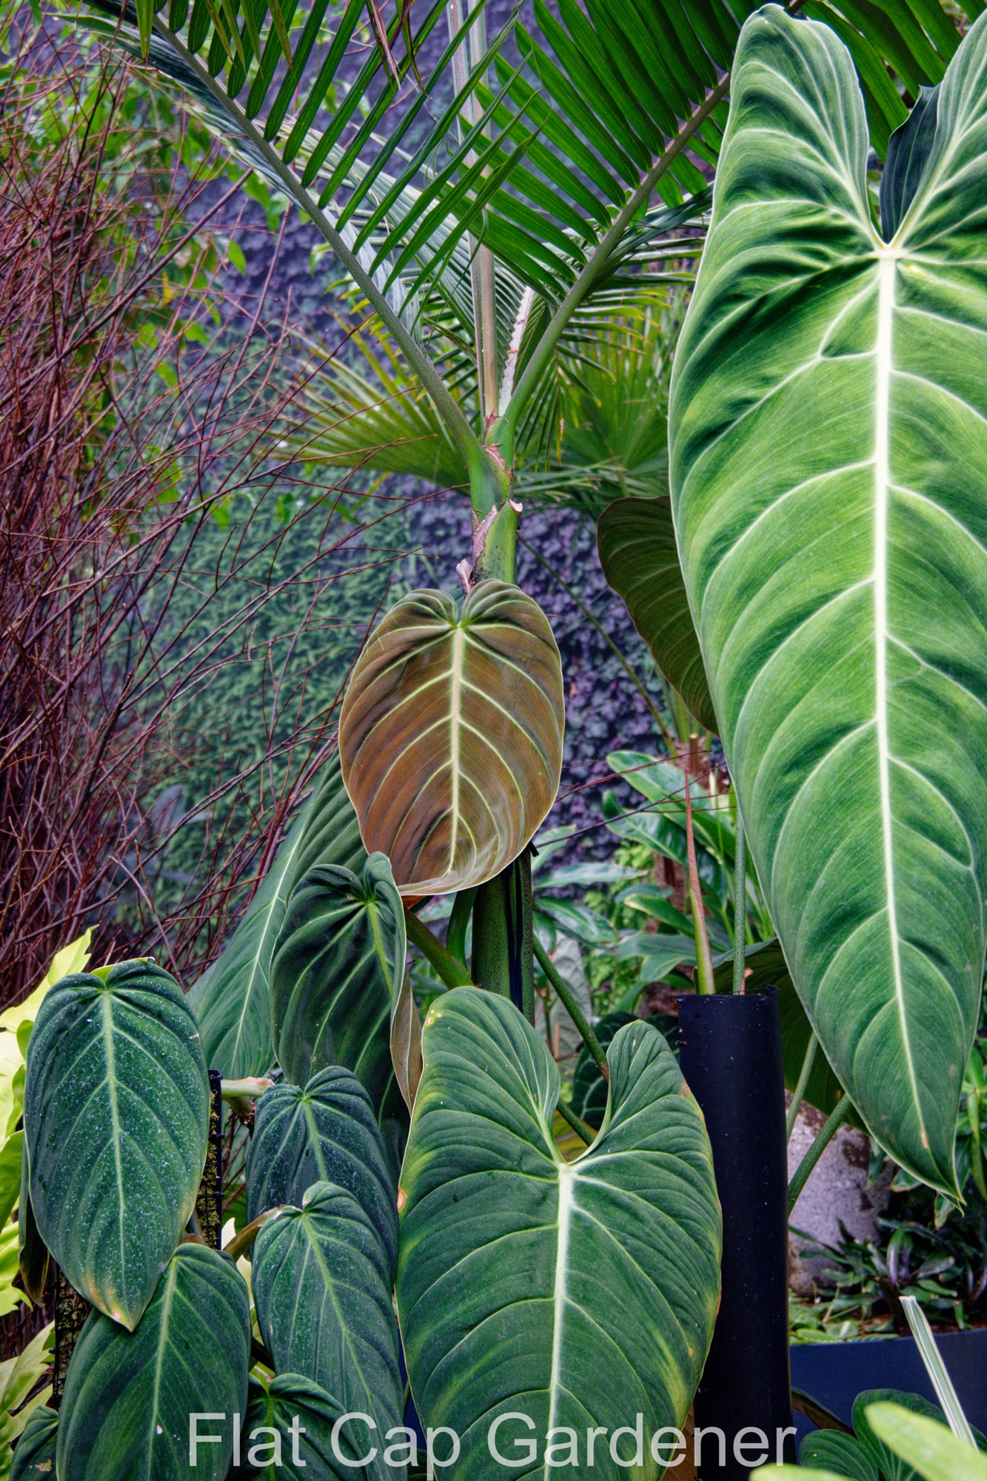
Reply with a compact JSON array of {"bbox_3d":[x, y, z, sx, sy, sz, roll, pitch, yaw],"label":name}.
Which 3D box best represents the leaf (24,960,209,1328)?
[{"bbox_3d":[-0.240,0.258,1.420,0.115,0.235,0.045,-3,-14,-3],"label":"leaf"}]

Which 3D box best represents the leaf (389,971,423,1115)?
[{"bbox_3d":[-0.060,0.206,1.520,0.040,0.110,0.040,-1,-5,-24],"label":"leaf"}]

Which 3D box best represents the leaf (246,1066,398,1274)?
[{"bbox_3d":[-0.110,0.311,1.470,0.105,0.190,0.045,-12,-13,0],"label":"leaf"}]

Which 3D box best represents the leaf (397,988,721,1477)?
[{"bbox_3d":[0.042,0.350,1.420,0.208,0.370,0.060,2,-15,0],"label":"leaf"}]

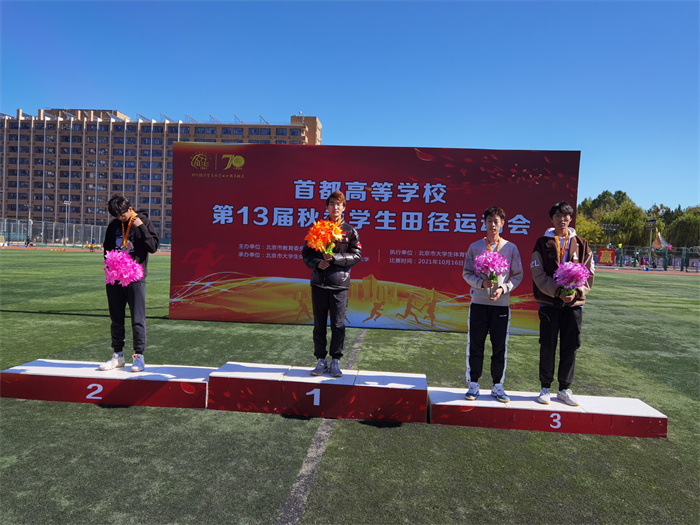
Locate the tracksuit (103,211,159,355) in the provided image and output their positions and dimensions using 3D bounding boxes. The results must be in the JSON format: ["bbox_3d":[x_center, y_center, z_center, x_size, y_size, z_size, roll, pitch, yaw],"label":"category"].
[{"bbox_3d":[-2.207,0.206,5.490,0.500,1.410,0.360,2,1,-6],"label":"tracksuit"}]

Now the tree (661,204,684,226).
[{"bbox_3d":[68.136,-5.687,115.000,7.000,13.500,7.000,3,2,27],"label":"tree"}]

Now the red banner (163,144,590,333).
[{"bbox_3d":[0.369,-0.476,10.619,7.830,3.500,0.150,2,1,4],"label":"red banner"}]

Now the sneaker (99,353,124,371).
[{"bbox_3d":[-2.382,0.982,5.463,0.110,0.136,0.290,3,2,36],"label":"sneaker"}]

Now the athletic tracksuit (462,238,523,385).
[{"bbox_3d":[1.340,0.469,5.170,0.530,1.370,0.340,2,1,10],"label":"athletic tracksuit"}]

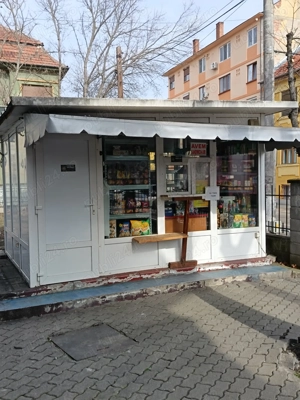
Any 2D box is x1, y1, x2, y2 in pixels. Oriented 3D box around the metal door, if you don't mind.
[{"bbox_3d":[-1.133,0.092,5.588,0.857,2.045,0.060,-2,3,-26],"label":"metal door"}]

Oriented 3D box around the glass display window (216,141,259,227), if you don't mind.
[{"bbox_3d":[1.475,-0.280,6.851,0.882,1.520,0.050,-2,3,-26],"label":"glass display window"}]

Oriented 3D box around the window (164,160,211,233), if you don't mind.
[{"bbox_3d":[0.586,-0.068,6.427,0.877,1.158,0.050,-2,3,-26],"label":"window"}]

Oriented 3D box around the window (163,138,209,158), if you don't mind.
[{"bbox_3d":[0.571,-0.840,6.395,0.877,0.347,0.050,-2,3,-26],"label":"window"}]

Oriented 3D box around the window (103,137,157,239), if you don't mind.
[{"bbox_3d":[-0.291,-0.213,5.997,0.874,1.522,0.050,-2,3,-26],"label":"window"}]

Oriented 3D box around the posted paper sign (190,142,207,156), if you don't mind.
[{"bbox_3d":[0.780,-0.814,6.463,0.288,0.204,0.010,-2,3,-26],"label":"posted paper sign"}]

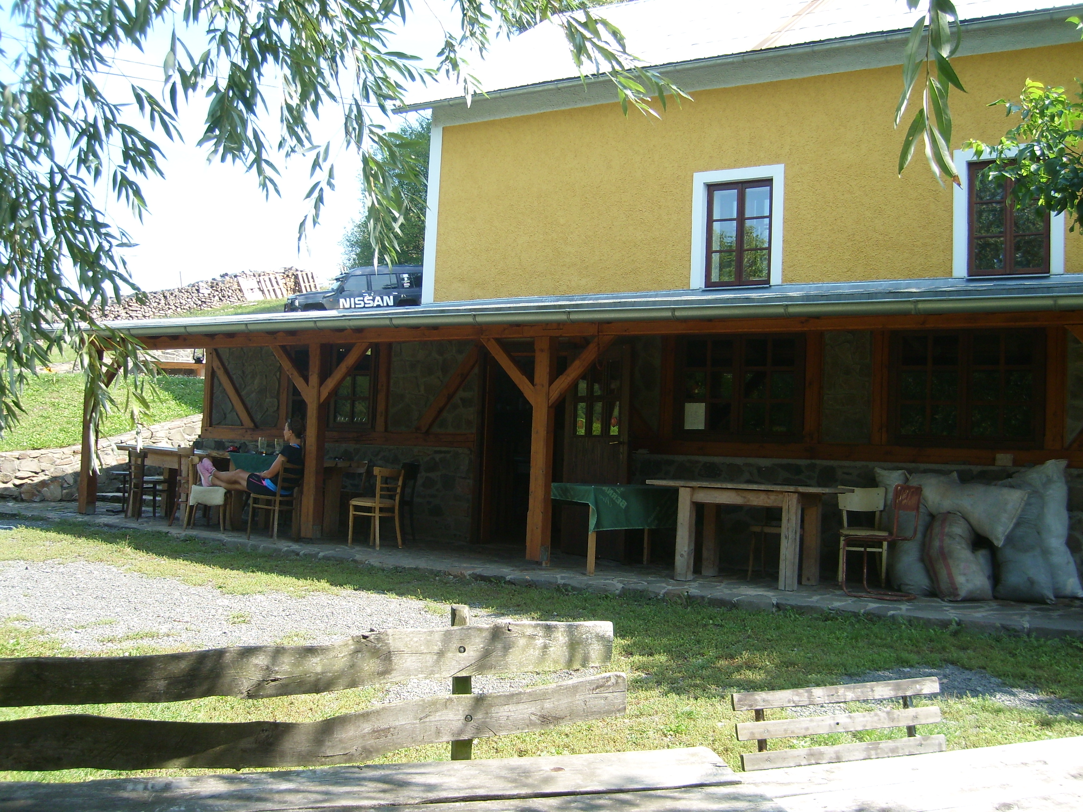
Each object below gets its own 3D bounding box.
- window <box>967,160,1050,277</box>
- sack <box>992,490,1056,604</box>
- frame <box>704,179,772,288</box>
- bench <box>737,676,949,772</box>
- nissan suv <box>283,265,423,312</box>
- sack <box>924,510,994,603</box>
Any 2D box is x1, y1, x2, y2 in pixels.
[{"bbox_3d":[5.368,-2.166,12.582,0.882,1.355,0.120,1,-3,29],"label":"window"},{"bbox_3d":[3.749,1.085,8.512,0.440,0.840,0.380,1,-3,29],"label":"sack"},{"bbox_3d":[2.554,-2.233,14.166,0.888,1.384,0.120,1,-3,29],"label":"frame"},{"bbox_3d":[1.171,1.246,4.300,0.990,0.280,0.070,4,-19,-25],"label":"bench"},{"bbox_3d":[-5.352,-3.229,33.300,4.700,1.850,1.900,-4,0,-21],"label":"nissan suv"},{"bbox_3d":[3.236,1.147,8.477,0.480,0.670,0.380,1,-3,29],"label":"sack"}]

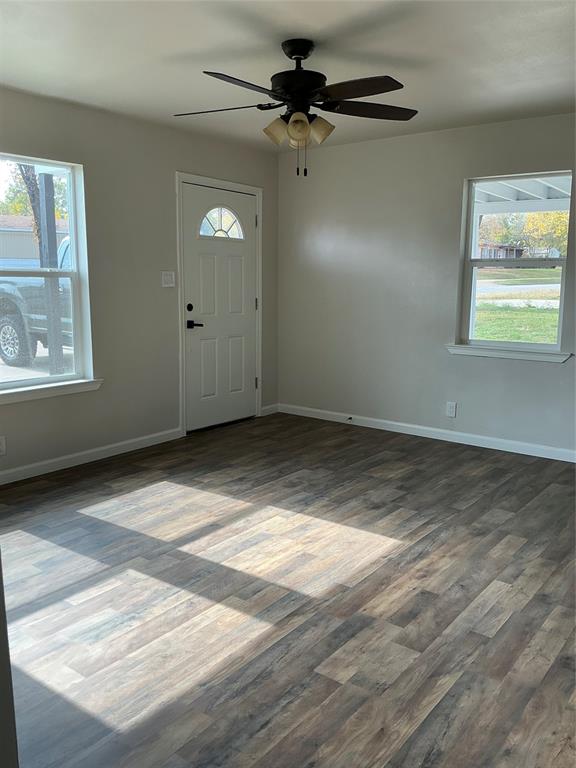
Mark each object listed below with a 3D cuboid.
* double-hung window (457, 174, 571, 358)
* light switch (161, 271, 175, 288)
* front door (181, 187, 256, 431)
[{"bbox_3d":[1.704,-0.910,4.715,0.786,1.277,0.100,8,12,37],"label":"double-hung window"},{"bbox_3d":[-0.941,-0.825,4.906,0.012,0.122,0.122,8,12,37],"label":"light switch"},{"bbox_3d":[-0.586,-0.648,5.454,0.045,2.034,0.907,8,12,37],"label":"front door"}]

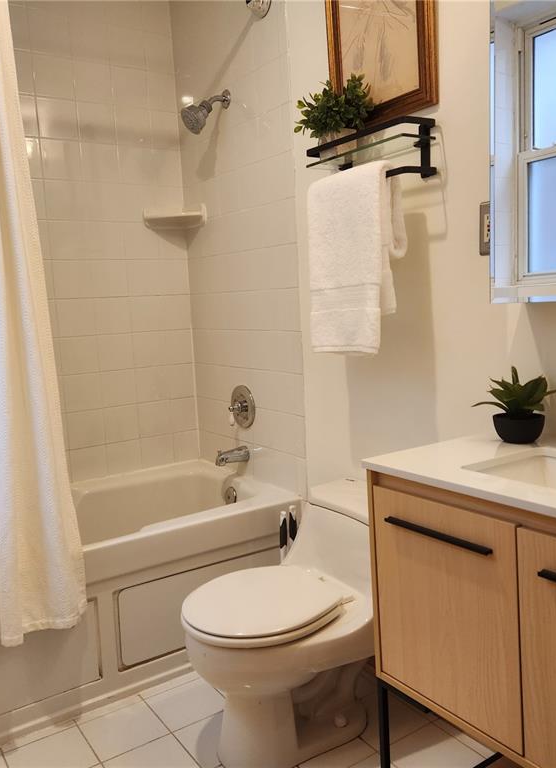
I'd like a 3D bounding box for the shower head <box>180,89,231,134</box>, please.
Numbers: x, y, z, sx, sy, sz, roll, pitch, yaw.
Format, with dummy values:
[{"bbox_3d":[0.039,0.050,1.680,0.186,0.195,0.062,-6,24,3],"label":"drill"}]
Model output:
[{"bbox_3d":[-0.273,-1.023,2.548,0.200,0.177,0.090,-8,9,-35],"label":"shower head"}]

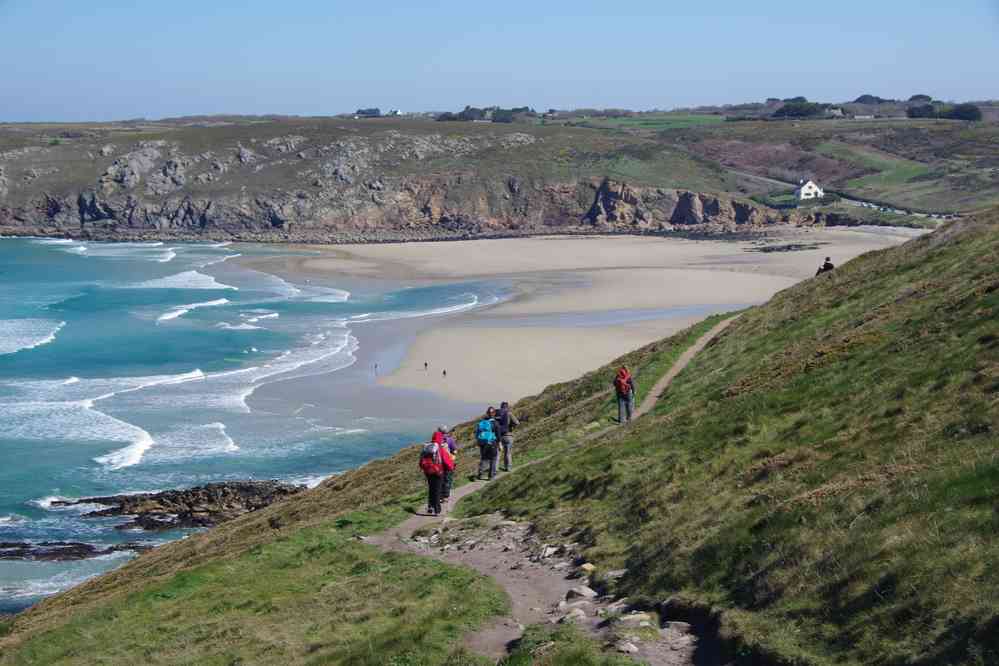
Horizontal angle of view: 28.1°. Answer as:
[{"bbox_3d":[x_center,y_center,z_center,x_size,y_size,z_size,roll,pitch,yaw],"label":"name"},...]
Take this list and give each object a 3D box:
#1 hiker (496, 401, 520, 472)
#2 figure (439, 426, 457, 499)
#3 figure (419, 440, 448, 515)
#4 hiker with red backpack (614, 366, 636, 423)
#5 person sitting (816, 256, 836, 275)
[{"bbox_3d":[0.206,2.513,48.500,0.500,1.709,0.430,3,7,30],"label":"hiker"},{"bbox_3d":[-1.133,2.774,42.300,0.520,1.661,0.420,3,7,28],"label":"figure"},{"bbox_3d":[-1.246,2.829,40.148,0.620,1.680,0.580,2,7,22],"label":"figure"},{"bbox_3d":[3.679,1.810,58.800,0.550,1.687,0.450,1,6,10],"label":"hiker with red backpack"},{"bbox_3d":[17.677,-3.587,108.000,0.900,1.017,0.520,2,6,15],"label":"person sitting"}]

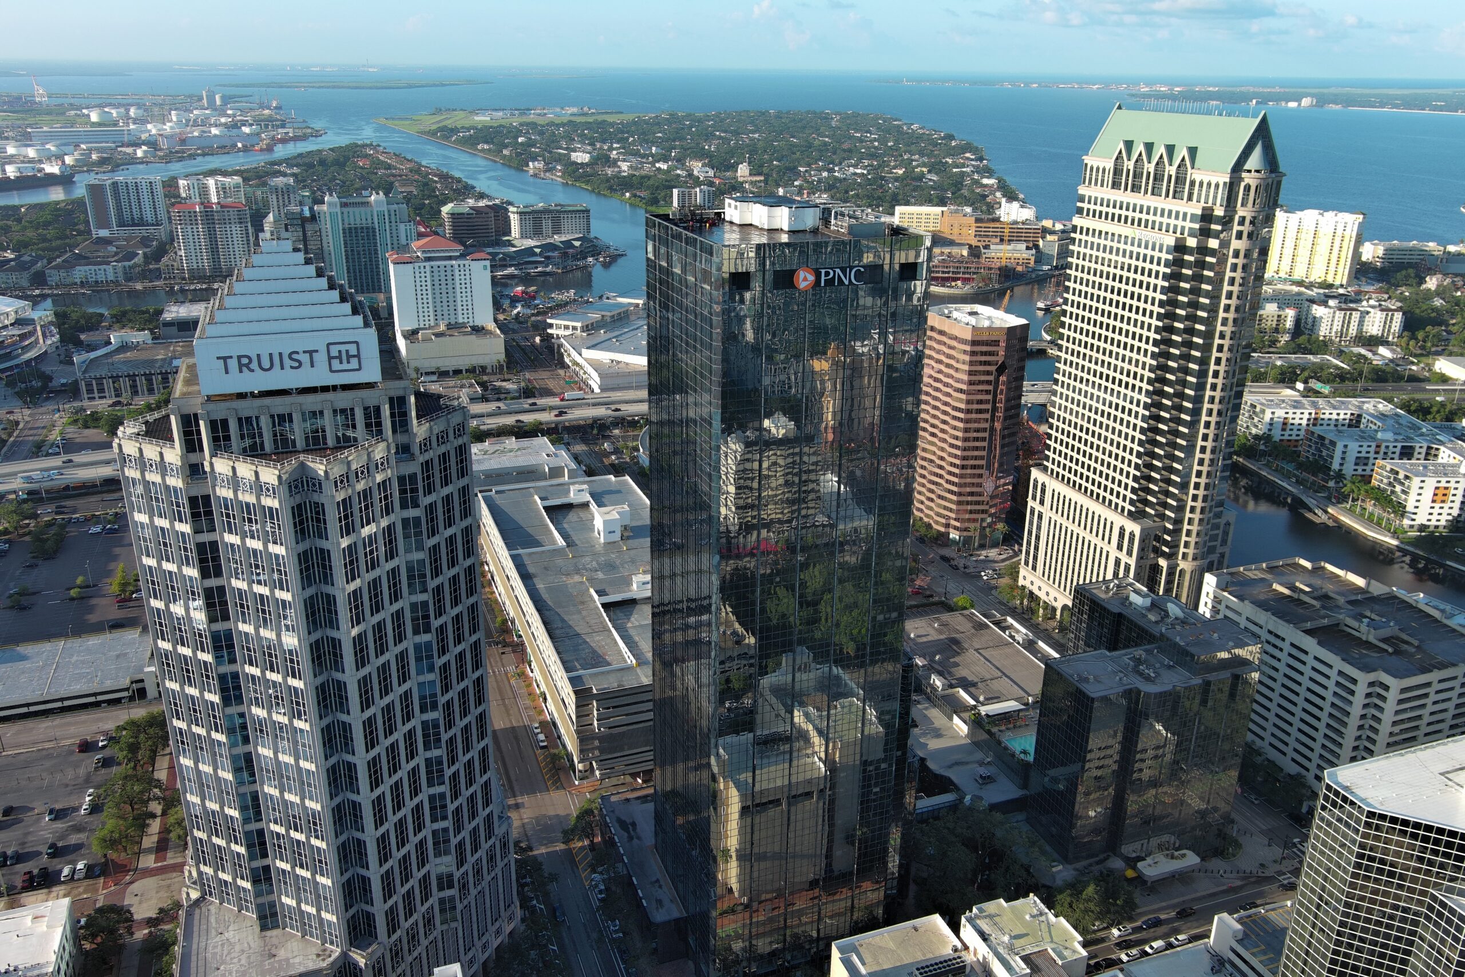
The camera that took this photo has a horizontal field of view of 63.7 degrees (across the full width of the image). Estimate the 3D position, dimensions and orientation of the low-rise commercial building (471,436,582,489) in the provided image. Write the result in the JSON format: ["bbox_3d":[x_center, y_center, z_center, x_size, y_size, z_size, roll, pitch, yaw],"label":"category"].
[{"bbox_3d":[-100.300,-8.960,554.350,53.000,12.000,52.000,-7,21,-21],"label":"low-rise commercial building"}]

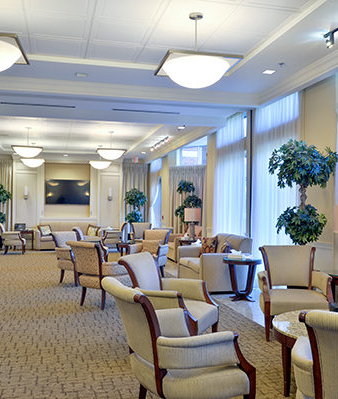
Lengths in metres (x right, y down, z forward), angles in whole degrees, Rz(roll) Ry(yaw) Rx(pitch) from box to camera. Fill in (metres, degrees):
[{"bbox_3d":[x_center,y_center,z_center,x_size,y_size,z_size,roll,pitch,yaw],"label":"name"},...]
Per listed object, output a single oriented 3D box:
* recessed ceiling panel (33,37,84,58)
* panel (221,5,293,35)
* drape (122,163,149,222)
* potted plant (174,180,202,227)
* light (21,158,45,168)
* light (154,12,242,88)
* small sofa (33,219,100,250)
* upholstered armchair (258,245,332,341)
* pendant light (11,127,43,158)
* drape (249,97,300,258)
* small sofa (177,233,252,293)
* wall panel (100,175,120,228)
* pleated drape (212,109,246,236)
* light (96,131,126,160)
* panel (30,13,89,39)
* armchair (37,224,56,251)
[{"bbox_3d":[-1.236,-1.730,4.938,0.568,0.040,0.568,0,-1,-15],"label":"recessed ceiling panel"},{"bbox_3d":[0.847,-1.744,4.222,0.554,0.040,0.554,0,-1,-15],"label":"panel"},{"bbox_3d":[-1.156,0.174,14.980,0.924,2.891,0.172,0,-1,-15],"label":"drape"},{"bbox_3d":[0.518,0.475,11.807,0.740,2.080,0.720,0,-1,0],"label":"potted plant"},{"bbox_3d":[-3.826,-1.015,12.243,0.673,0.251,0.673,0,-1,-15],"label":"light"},{"bbox_3d":[0.261,-1.405,4.145,0.695,0.695,0.695,0,-1,-15],"label":"light"},{"bbox_3d":[-3.053,1.122,13.337,1.930,0.800,0.860,0,-1,-14],"label":"small sofa"},{"bbox_3d":[1.354,0.987,4.709,0.700,0.900,0.730,0,-1,5],"label":"upholstered armchair"},{"bbox_3d":[-3.181,-1.274,9.824,0.695,0.685,0.695,0,-1,-15],"label":"pendant light"},{"bbox_3d":[1.578,-0.015,6.528,0.132,2.930,1.478,0,-1,-15],"label":"drape"},{"bbox_3d":[0.737,1.023,7.270,0.832,0.884,1.307,0,-1,-15],"label":"small sofa"},{"bbox_3d":[-1.997,0.171,14.646,0.685,2.031,0.050,0,-1,-15],"label":"wall panel"},{"bbox_3d":[1.192,-0.037,8.659,0.120,3.040,1.580,0,-1,-14],"label":"pleated drape"},{"bbox_3d":[-1.386,-1.270,10.417,0.673,0.686,0.673,0,-1,-15],"label":"light"},{"bbox_3d":[-1.089,-1.720,4.304,0.580,0.040,0.580,0,-1,-14],"label":"panel"},{"bbox_3d":[-3.865,1.199,13.652,0.726,0.829,0.806,0,-1,-15],"label":"armchair"}]

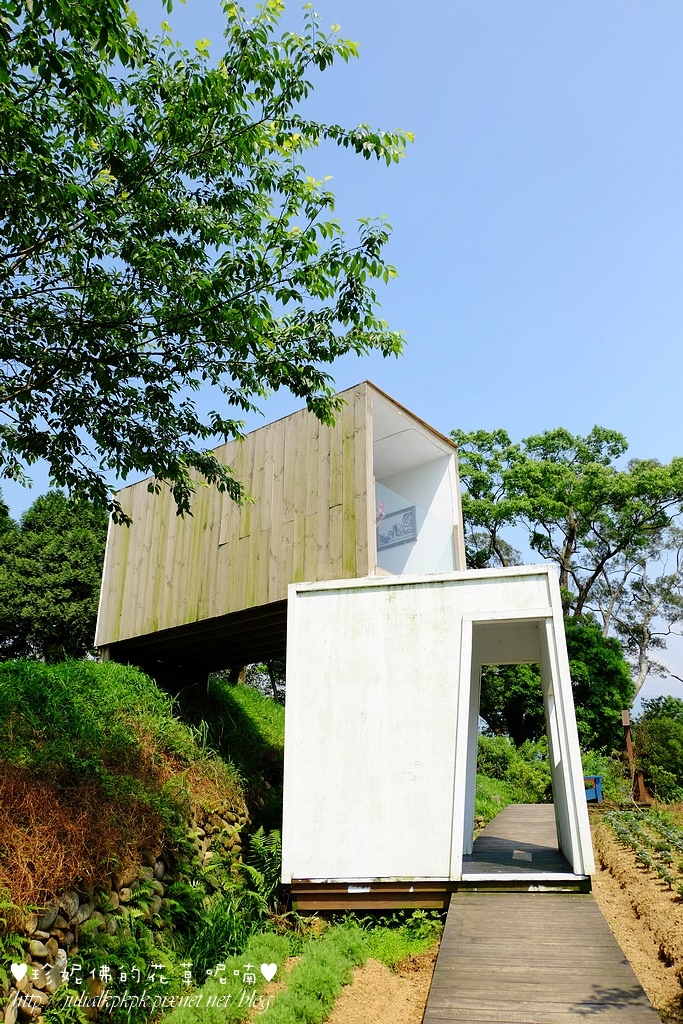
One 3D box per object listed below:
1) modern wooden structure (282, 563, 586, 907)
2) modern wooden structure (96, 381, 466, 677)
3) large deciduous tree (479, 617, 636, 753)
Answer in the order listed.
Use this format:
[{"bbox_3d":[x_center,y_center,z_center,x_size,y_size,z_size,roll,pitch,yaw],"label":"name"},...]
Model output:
[{"bbox_3d":[1.060,2.460,7.750,2.713,2.953,2.475,-6,-23,12],"label":"modern wooden structure"},{"bbox_3d":[-0.981,0.510,9.995,4.963,2.395,2.074,-18,-28,36],"label":"modern wooden structure"},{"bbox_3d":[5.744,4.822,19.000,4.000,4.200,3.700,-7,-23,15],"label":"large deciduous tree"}]

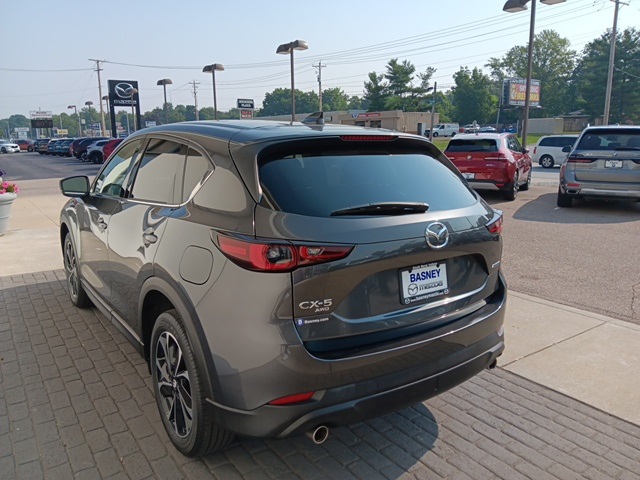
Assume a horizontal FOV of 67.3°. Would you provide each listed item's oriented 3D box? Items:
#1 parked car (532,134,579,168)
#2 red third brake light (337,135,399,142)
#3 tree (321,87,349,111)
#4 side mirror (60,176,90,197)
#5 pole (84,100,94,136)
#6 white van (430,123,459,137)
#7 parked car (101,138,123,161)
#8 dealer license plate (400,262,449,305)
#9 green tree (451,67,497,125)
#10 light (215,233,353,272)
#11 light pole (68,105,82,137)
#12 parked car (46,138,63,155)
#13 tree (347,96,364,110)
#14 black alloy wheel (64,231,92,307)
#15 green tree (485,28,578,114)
[{"bbox_3d":[13.928,-4.622,25.250,1.980,1.750,5.100,-10,15,-40],"label":"parked car"},{"bbox_3d":[0.245,-0.494,2.333,0.375,0.033,0.050,-8,13,-36],"label":"red third brake light"},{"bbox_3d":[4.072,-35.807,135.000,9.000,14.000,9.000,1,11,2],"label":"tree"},{"bbox_3d":[-1.830,-0.401,3.588,0.210,0.150,0.130,-8,14,-35],"label":"side mirror"},{"bbox_3d":[-29.947,-14.776,63.000,1.900,6.500,0.650,10,15,39],"label":"pole"},{"bbox_3d":[19.669,-17.622,77.500,5.700,2.100,2.020,-4,12,-19],"label":"white van"},{"bbox_3d":[-11.752,-5.820,31.761,4.550,1.670,1.840,-11,15,-43],"label":"parked car"},{"bbox_3d":[0.466,0.185,2.128,0.312,0.162,0.020,-8,6,-35],"label":"dealer license plate"},{"bbox_3d":[33.529,-31.127,105.000,9.800,12.800,9.800,4,12,18],"label":"green tree"},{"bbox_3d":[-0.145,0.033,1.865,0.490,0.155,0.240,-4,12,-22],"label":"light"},{"bbox_3d":[-38.527,-17.638,75.699,1.300,6.900,0.500,-6,13,-24],"label":"light pole"},{"bbox_3d":[-24.303,-9.177,47.764,1.860,1.700,4.600,8,14,36],"label":"parked car"},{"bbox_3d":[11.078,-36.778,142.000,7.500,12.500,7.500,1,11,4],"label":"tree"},{"bbox_3d":[-2.228,0.261,4.536,0.230,0.730,0.730,-9,14,-35],"label":"black alloy wheel"},{"bbox_3d":[41.798,-31.127,95.000,16.500,20.500,15.500,5,13,23],"label":"green tree"}]

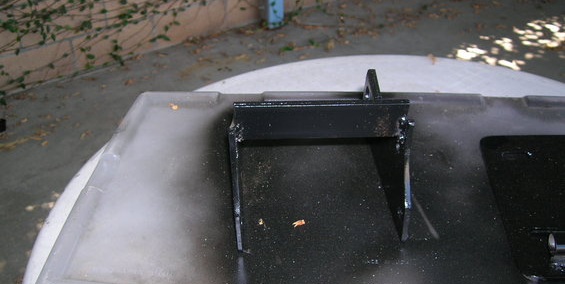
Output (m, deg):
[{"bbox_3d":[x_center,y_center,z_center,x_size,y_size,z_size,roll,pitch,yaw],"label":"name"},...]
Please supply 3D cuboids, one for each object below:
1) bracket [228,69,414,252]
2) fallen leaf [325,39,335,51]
[{"bbox_3d":[0.030,-0.008,0.513,0.148,0.119,0.172,-2,35,-2],"label":"bracket"},{"bbox_3d":[0.230,-0.478,2.719,0.050,0.025,0.080,-1,35,0],"label":"fallen leaf"}]

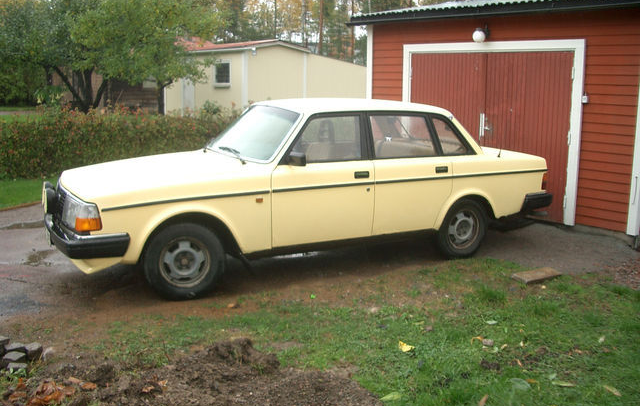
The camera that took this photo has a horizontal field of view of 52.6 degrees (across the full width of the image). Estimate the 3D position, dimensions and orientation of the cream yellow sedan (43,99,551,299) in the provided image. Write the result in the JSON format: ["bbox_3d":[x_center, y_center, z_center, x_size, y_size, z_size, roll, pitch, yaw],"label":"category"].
[{"bbox_3d":[-0.025,-0.210,5.980,4.790,1.440,1.710,-4,10,-29],"label":"cream yellow sedan"}]

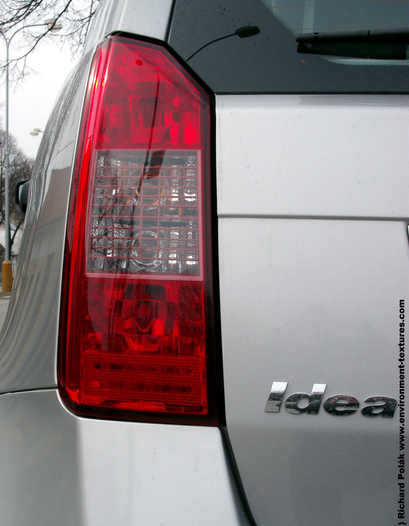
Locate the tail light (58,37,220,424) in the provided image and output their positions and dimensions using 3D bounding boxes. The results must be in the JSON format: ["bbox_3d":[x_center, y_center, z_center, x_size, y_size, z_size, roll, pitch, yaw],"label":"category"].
[{"bbox_3d":[-0.075,-0.036,1.402,0.182,0.447,0.135,1,-5,7],"label":"tail light"}]

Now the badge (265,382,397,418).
[{"bbox_3d":[0.141,0.153,1.308,0.148,0.036,0.006,1,-3,12],"label":"badge"}]

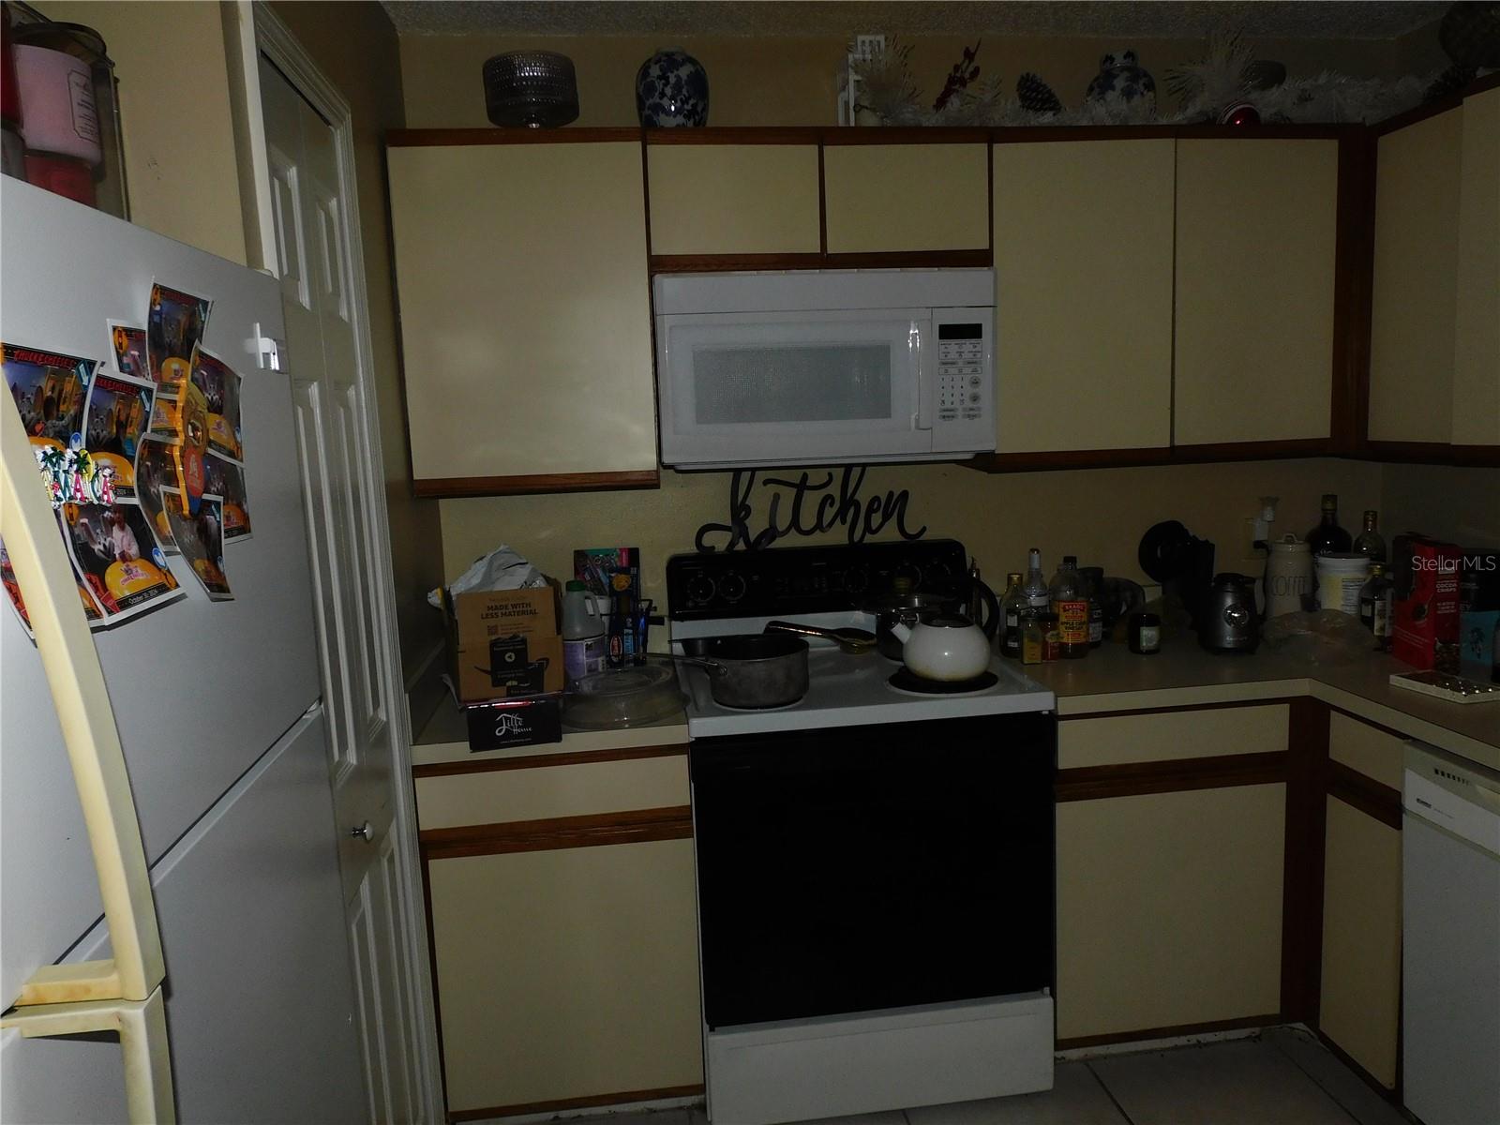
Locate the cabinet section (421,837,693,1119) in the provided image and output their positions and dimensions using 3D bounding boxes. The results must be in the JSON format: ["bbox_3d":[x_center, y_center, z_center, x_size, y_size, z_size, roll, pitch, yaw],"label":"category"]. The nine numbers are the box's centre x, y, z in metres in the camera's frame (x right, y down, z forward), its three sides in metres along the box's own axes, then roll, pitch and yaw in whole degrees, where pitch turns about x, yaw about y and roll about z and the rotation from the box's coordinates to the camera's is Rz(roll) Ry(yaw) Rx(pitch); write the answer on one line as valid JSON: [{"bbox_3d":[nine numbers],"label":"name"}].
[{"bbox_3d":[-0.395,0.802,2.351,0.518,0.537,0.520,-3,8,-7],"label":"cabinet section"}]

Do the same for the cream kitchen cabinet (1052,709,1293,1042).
[{"bbox_3d":[0.878,0.645,2.571,0.535,0.749,0.632,-3,7,-7],"label":"cream kitchen cabinet"}]

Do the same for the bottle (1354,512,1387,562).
[{"bbox_3d":[1.632,0.011,2.751,0.075,0.298,0.075,3,9,30],"label":"bottle"}]

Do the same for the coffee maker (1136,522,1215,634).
[{"bbox_3d":[1.092,0.045,2.643,0.190,0.295,0.145,-7,10,-32],"label":"coffee maker"}]

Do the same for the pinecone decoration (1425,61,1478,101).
[{"bbox_3d":[1.518,-1.034,2.244,0.067,0.066,0.095,-3,7,-7],"label":"pinecone decoration"}]

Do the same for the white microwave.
[{"bbox_3d":[0.152,-0.446,2.469,0.755,0.416,0.395,-3,7,-7],"label":"white microwave"}]

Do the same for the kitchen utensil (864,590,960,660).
[{"bbox_3d":[0.408,0.153,2.571,0.212,0.148,0.205,-3,8,-7],"label":"kitchen utensil"}]

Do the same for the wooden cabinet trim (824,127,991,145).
[{"bbox_3d":[0.350,-0.947,2.312,0.378,0.037,0.022,-3,8,-7],"label":"wooden cabinet trim"}]

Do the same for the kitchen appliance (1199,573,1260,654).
[{"bbox_3d":[1.156,0.120,2.505,0.128,0.180,0.136,-1,8,12],"label":"kitchen appliance"}]

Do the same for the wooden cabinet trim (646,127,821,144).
[{"bbox_3d":[-0.033,-0.917,2.232,0.380,0.040,0.022,-3,8,-7],"label":"wooden cabinet trim"}]

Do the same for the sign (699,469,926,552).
[{"bbox_3d":[0.157,-0.142,2.641,0.598,0.220,0.015,-3,8,-7],"label":"sign"}]

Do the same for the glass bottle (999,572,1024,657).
[{"bbox_3d":[0.637,0.127,2.510,0.066,0.200,0.066,0,8,14],"label":"glass bottle"}]

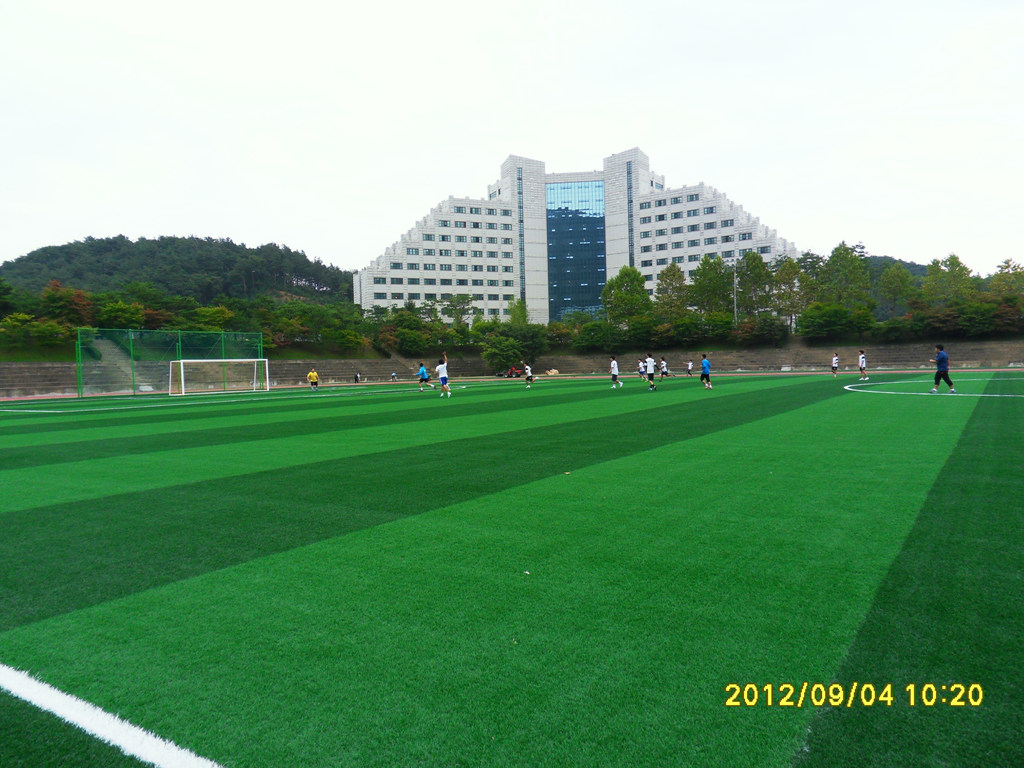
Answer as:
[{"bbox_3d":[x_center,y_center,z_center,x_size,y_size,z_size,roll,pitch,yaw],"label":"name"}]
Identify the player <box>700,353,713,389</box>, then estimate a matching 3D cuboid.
[{"bbox_3d":[9.917,-0.627,36.200,0.520,1.780,0.560,-3,2,-38],"label":"player"}]

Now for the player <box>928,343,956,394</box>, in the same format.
[{"bbox_3d":[15.704,-0.540,25.900,0.800,1.780,0.560,0,2,44],"label":"player"}]

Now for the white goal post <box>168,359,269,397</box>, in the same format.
[{"bbox_3d":[-22.937,-0.539,55.968,1.870,2.530,7.500,-1,2,35],"label":"white goal post"}]

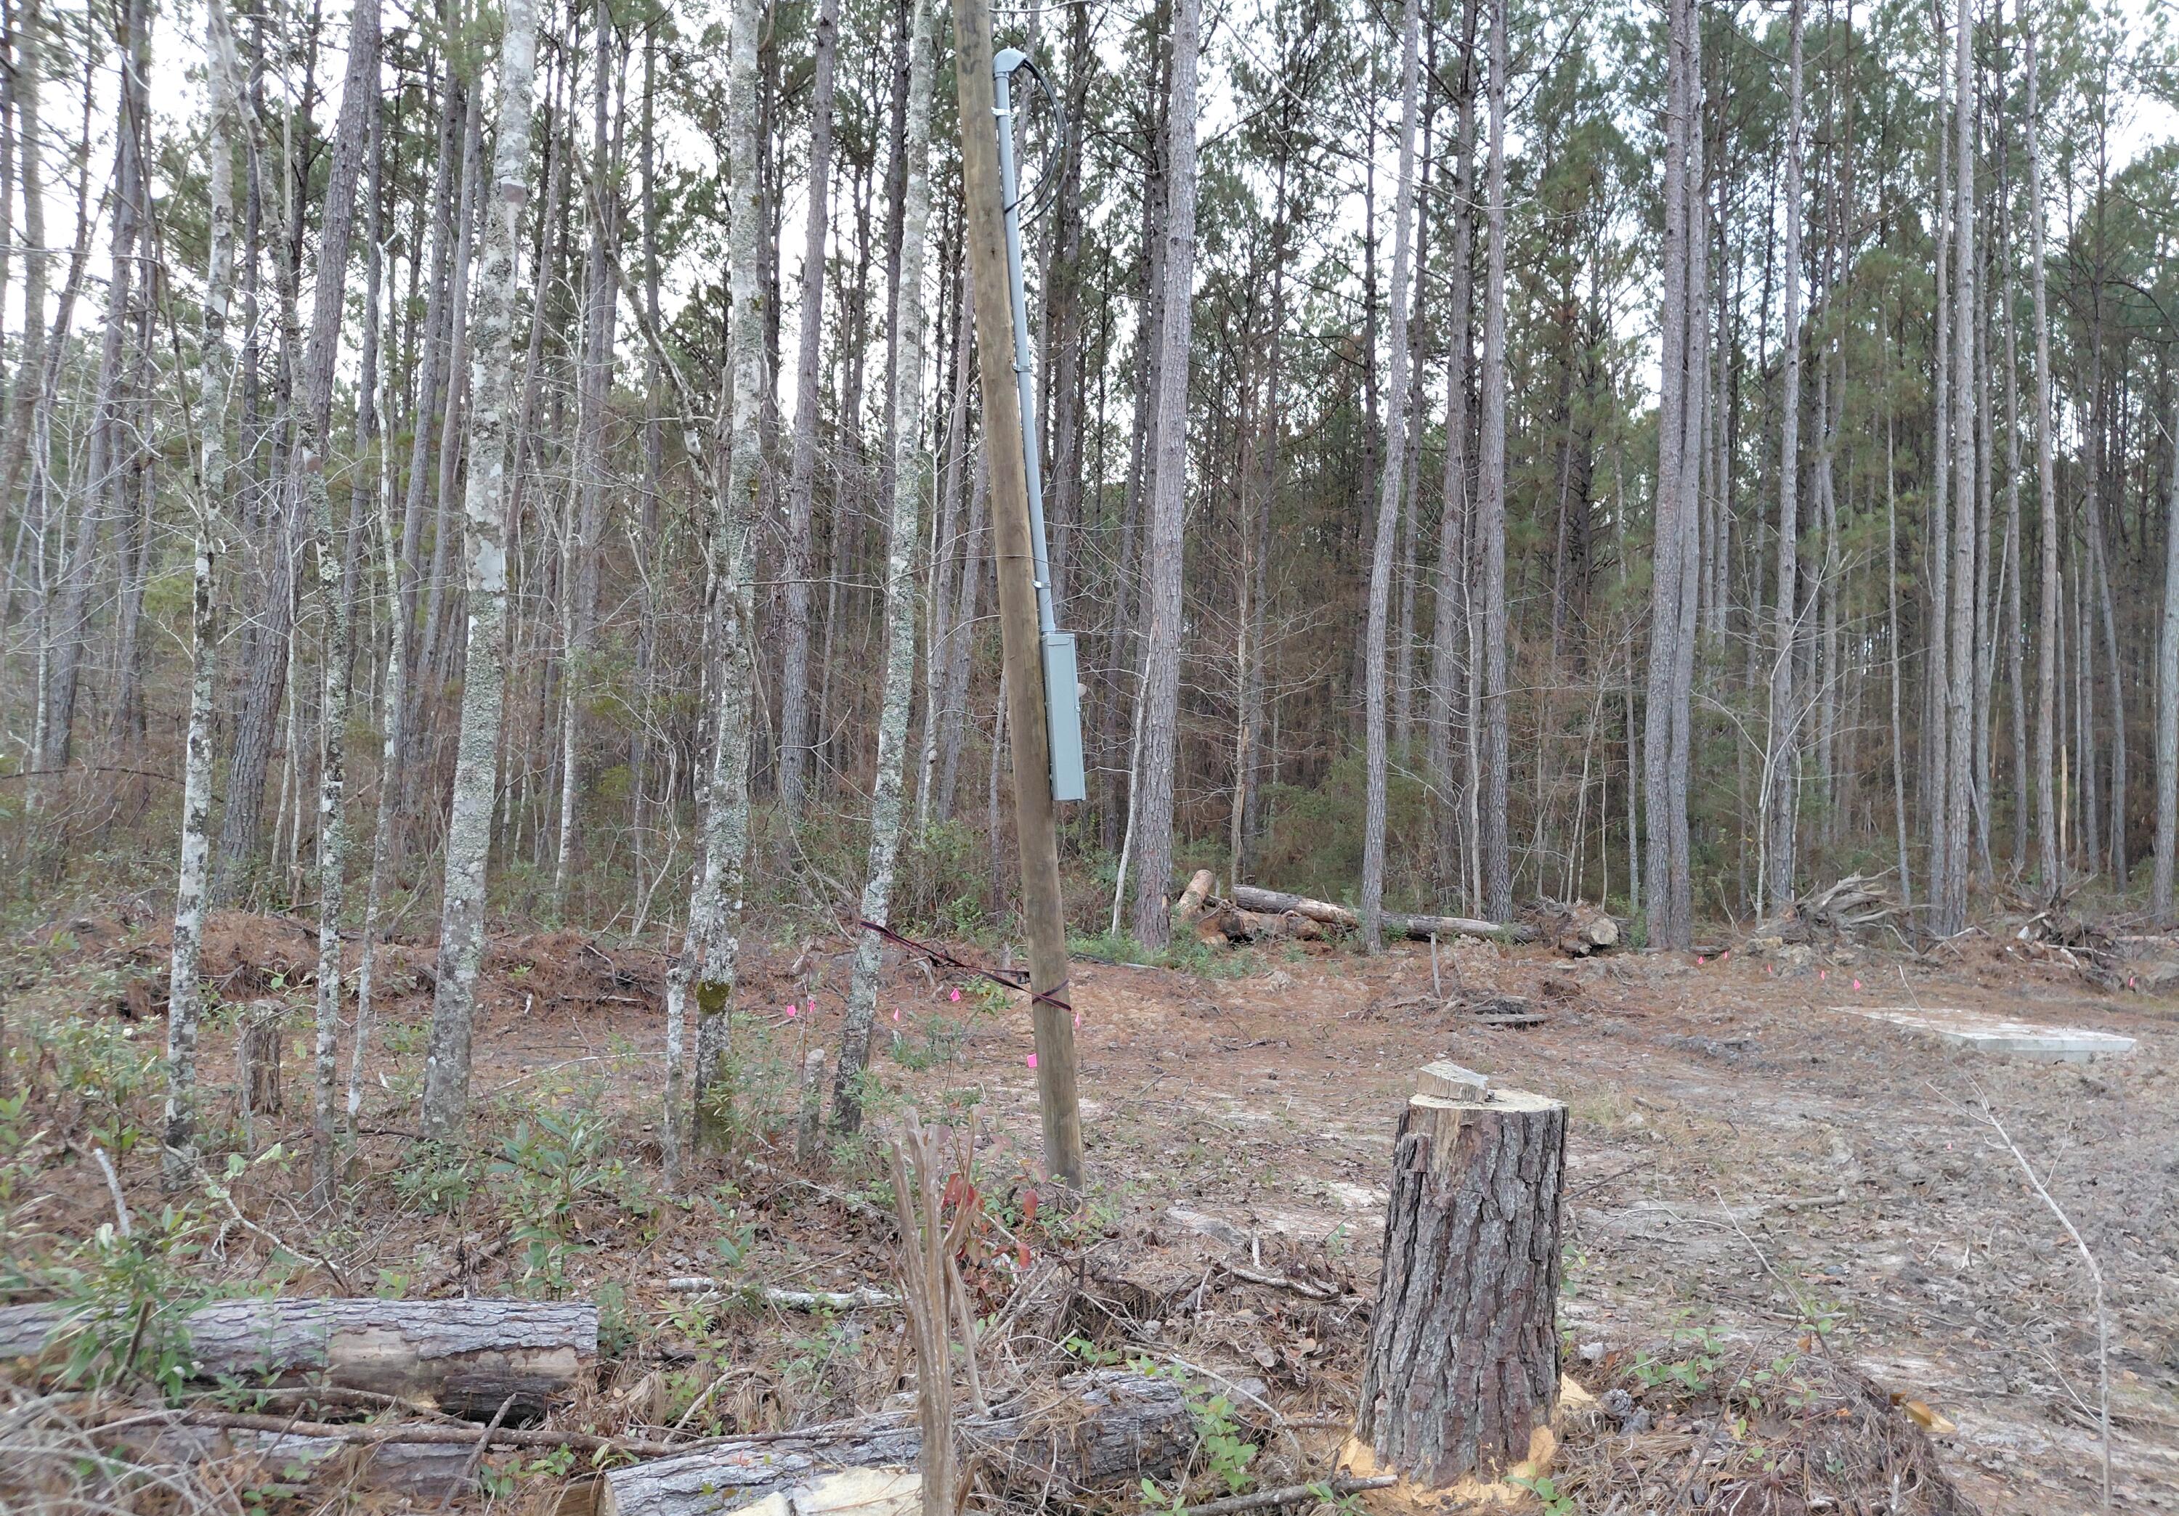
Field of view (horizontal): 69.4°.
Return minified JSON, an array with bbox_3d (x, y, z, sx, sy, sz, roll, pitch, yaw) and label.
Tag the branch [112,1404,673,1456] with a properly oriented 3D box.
[{"bbox_3d":[-1.581,1.516,3.550,1.344,0.060,0.075,0,-3,6],"label":"branch"}]

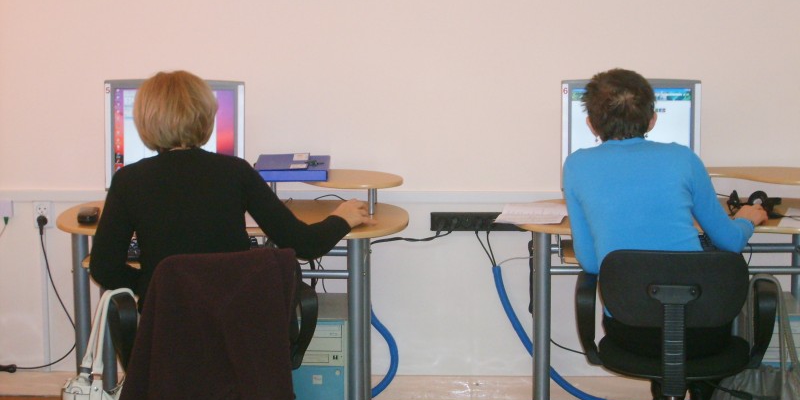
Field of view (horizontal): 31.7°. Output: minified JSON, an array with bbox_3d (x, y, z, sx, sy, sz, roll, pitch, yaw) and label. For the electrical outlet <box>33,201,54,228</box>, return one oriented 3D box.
[{"bbox_3d":[-1.266,0.052,4.992,0.066,0.094,0.040,0,9,2],"label":"electrical outlet"}]

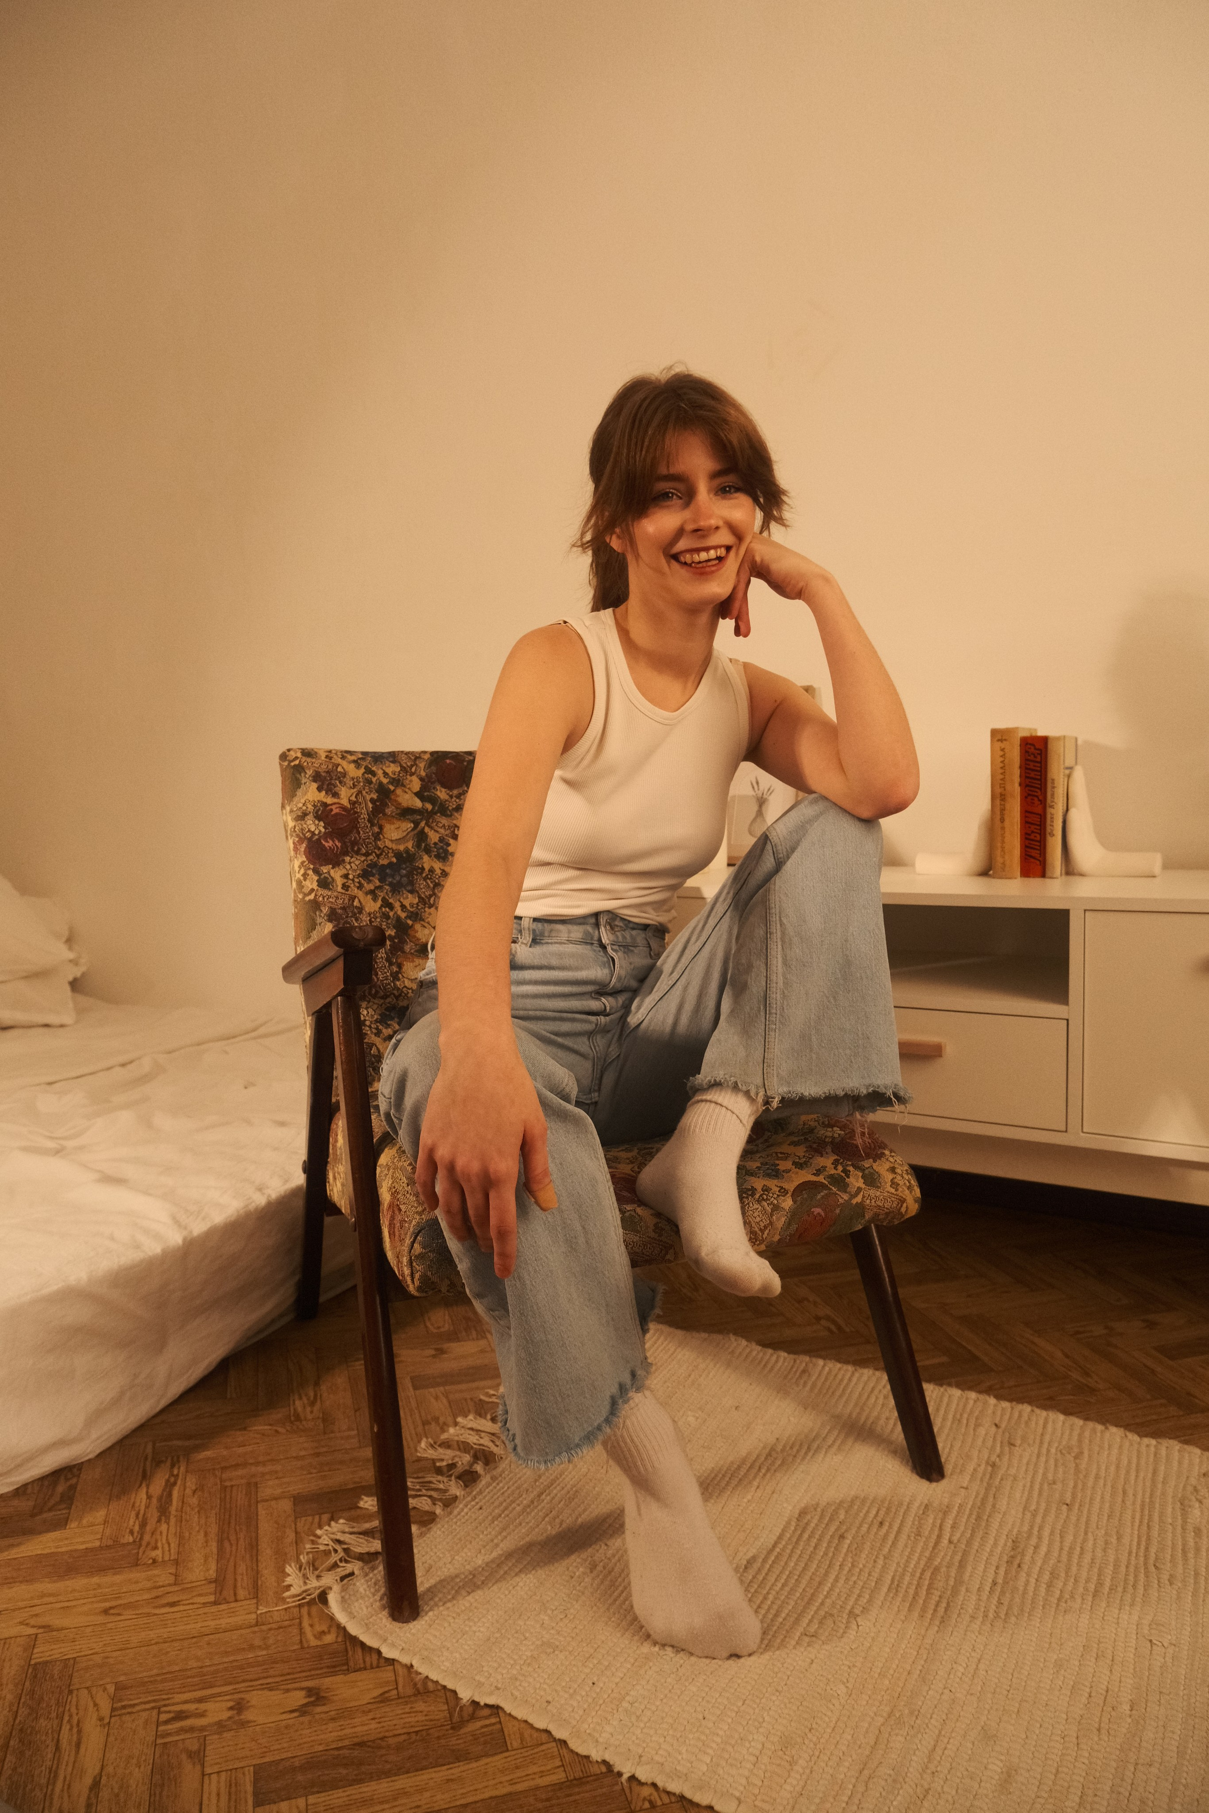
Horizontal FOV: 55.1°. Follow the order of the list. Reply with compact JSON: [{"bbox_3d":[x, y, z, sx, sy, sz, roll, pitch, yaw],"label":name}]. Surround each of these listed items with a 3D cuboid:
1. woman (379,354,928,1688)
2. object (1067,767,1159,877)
[{"bbox_3d":[-0.008,0.029,1.198,0.465,1.155,0.610,-4,6,-22],"label":"woman"},{"bbox_3d":[0.732,-0.121,1.660,0.120,0.161,0.072,2,7,33],"label":"object"}]

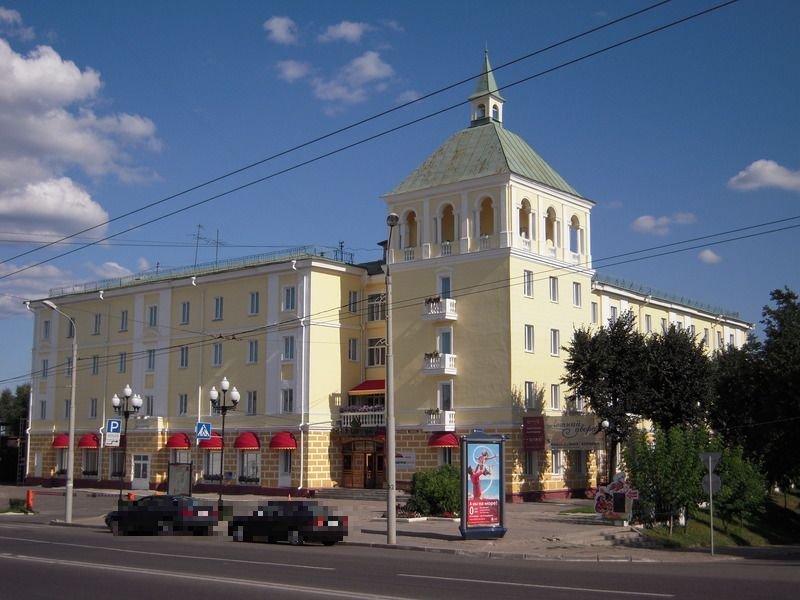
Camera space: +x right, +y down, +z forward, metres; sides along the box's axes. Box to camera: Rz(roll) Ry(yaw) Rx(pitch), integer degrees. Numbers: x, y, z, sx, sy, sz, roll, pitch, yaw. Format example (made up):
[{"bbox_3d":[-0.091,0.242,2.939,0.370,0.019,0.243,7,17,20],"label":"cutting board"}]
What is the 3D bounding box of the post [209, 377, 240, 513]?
[{"bbox_3d":[-8.941,7.280,52.268,1.444,6.869,1.444,2,-8,-9],"label":"post"}]

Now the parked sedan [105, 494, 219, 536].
[{"bbox_3d":[-8.717,7.819,37.882,4.500,1.420,1.740,-6,-10,39],"label":"parked sedan"}]

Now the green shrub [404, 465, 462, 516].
[{"bbox_3d":[1.738,8.883,48.684,2.900,2.360,2.600,1,-8,0],"label":"green shrub"}]

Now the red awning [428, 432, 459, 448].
[{"bbox_3d":[2.616,8.925,66.444,2.150,1.000,1.000,-6,-11,39],"label":"red awning"}]

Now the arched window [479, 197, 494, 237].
[{"bbox_3d":[5.666,-5.341,66.951,1.150,2.620,0.350,-6,-11,39],"label":"arched window"}]

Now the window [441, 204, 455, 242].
[{"bbox_3d":[3.123,-4.810,65.710,1.022,2.447,0.350,-6,-11,39],"label":"window"}]

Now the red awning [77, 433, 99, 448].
[{"bbox_3d":[-24.887,11.171,82.416,2.150,1.050,1.000,-6,-11,39],"label":"red awning"}]

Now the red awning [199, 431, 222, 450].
[{"bbox_3d":[-13.061,9.603,70.928,2.100,1.170,0.850,-6,-10,39],"label":"red awning"}]

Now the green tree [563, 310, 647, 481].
[{"bbox_3d":[11.255,5.757,56.690,4.900,10.750,4.900,-6,-10,39],"label":"green tree"}]

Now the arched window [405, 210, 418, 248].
[{"bbox_3d":[0.871,-4.484,66.115,1.100,2.500,0.400,-6,-10,39],"label":"arched window"}]

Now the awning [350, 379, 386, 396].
[{"bbox_3d":[-1.514,5.672,68.039,3.600,1.000,1.400,-6,-10,39],"label":"awning"}]

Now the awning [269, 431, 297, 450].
[{"bbox_3d":[-7.965,9.353,69.276,2.224,1.195,0.950,-6,-11,39],"label":"awning"}]

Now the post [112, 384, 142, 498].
[{"bbox_3d":[-13.778,7.463,52.472,1.450,6.250,1.450,3,-9,-14],"label":"post"}]

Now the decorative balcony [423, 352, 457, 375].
[{"bbox_3d":[2.607,4.173,67.123,1.850,1.280,1.100,-6,-11,39],"label":"decorative balcony"}]

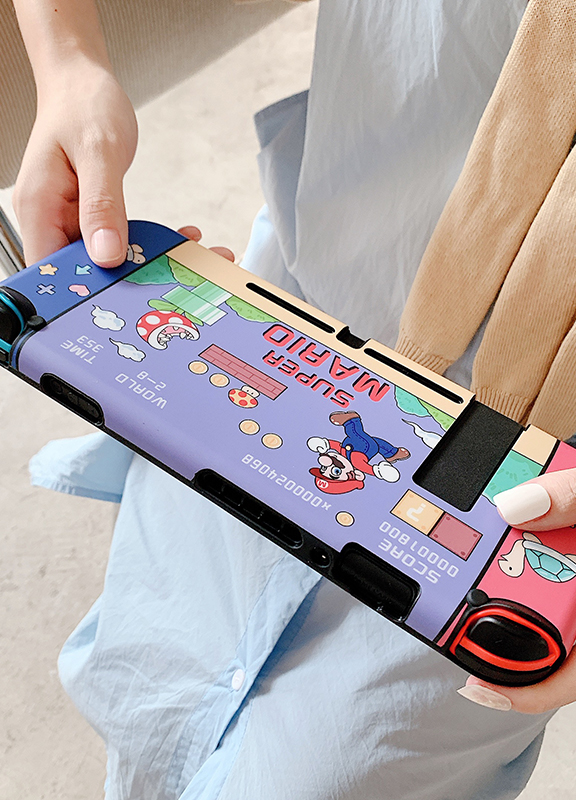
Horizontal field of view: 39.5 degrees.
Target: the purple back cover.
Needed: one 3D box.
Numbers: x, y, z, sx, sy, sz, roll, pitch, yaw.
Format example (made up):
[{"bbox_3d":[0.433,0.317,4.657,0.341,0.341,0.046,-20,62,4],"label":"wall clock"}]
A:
[{"bbox_3d":[0.002,0.002,0.297,0.174,0.016,0.103,30,42,16],"label":"purple back cover"}]

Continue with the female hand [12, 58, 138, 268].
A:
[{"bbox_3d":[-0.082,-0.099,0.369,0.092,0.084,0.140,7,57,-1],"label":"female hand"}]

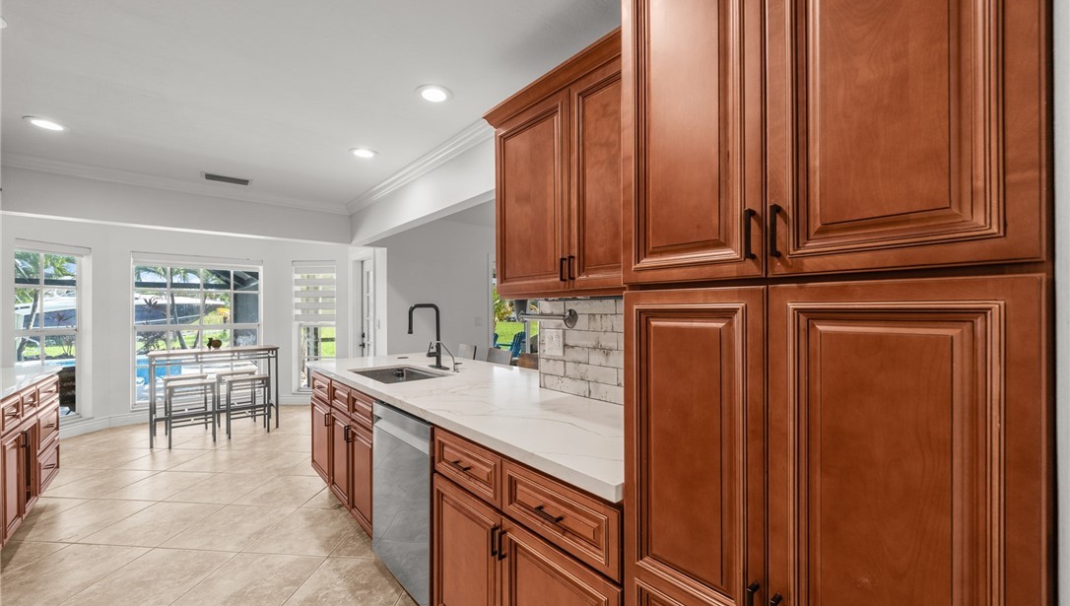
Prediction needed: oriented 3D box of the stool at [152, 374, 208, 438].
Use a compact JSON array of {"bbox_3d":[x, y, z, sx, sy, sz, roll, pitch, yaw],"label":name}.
[{"bbox_3d":[-3.728,1.068,4.149,0.350,0.590,0.285,2,-2,-43],"label":"stool"}]

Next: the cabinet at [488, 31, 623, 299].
[{"bbox_3d":[0.217,-0.444,1.567,0.375,0.854,0.940,2,-2,-43],"label":"cabinet"}]

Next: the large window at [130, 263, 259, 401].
[{"bbox_3d":[-4.135,0.339,4.772,1.198,1.665,0.110,2,-2,-43],"label":"large window"}]

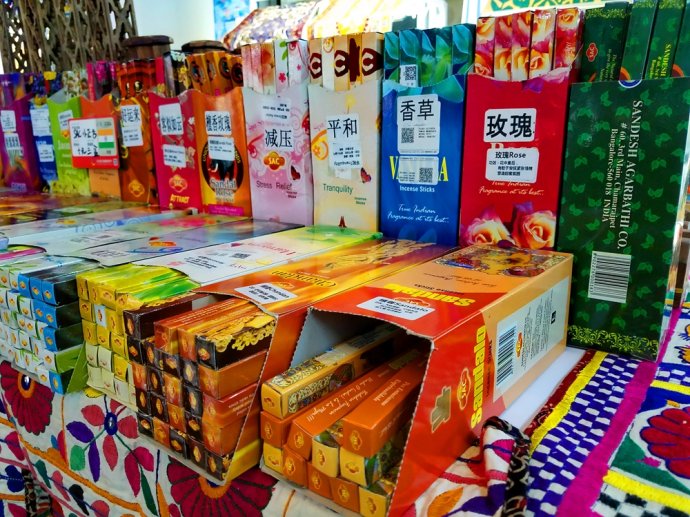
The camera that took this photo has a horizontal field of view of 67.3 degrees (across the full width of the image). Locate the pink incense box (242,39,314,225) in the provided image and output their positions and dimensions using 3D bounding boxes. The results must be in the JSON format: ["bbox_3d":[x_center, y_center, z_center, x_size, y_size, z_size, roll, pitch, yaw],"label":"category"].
[{"bbox_3d":[-0.047,-0.096,0.574,0.082,0.263,0.080,7,16,30],"label":"pink incense box"}]

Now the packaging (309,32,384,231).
[{"bbox_3d":[0.022,-0.087,0.534,0.079,0.262,0.080,8,17,33],"label":"packaging"}]

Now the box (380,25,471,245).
[{"bbox_3d":[0.089,-0.078,0.495,0.078,0.261,0.080,8,17,33],"label":"box"}]

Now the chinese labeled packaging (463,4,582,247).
[{"bbox_3d":[0.155,-0.070,0.455,0.078,0.262,0.080,7,16,31],"label":"chinese labeled packaging"}]

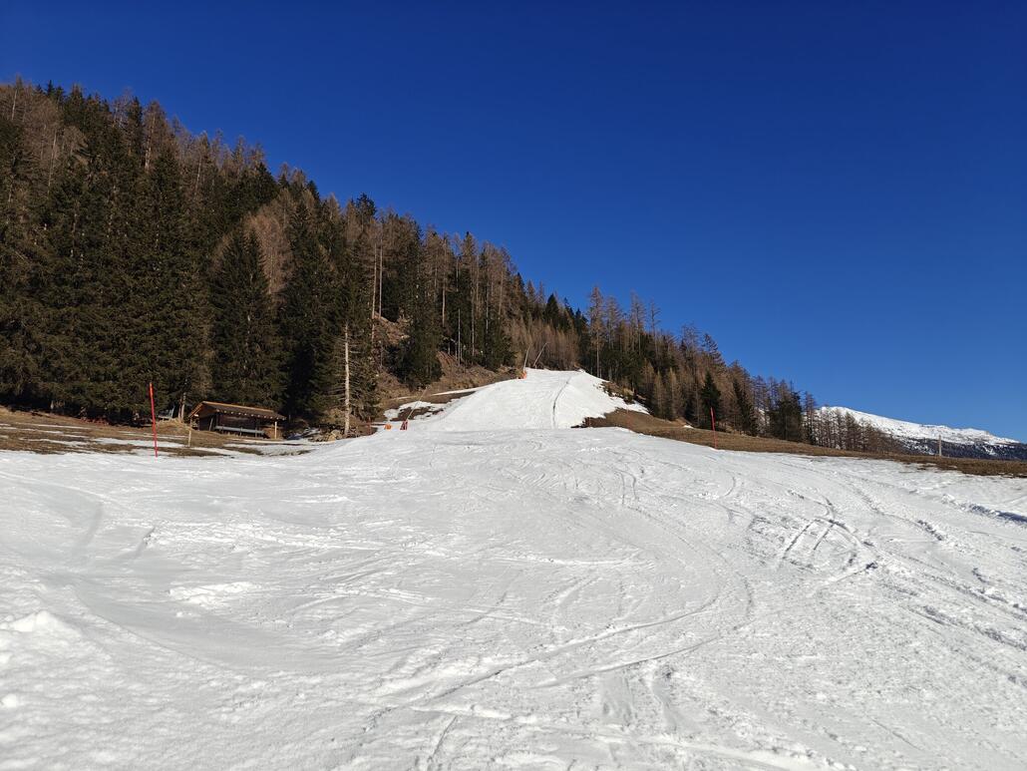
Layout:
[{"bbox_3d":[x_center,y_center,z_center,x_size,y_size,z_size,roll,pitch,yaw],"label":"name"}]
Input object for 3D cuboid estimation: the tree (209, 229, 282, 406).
[{"bbox_3d":[-35.132,-8.106,90.538,9.200,26.700,9.200,-1,-11,0],"label":"tree"}]

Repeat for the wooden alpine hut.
[{"bbox_3d":[-31.849,4.305,79.243,5.904,3.719,8.772,-9,-14,37],"label":"wooden alpine hut"}]

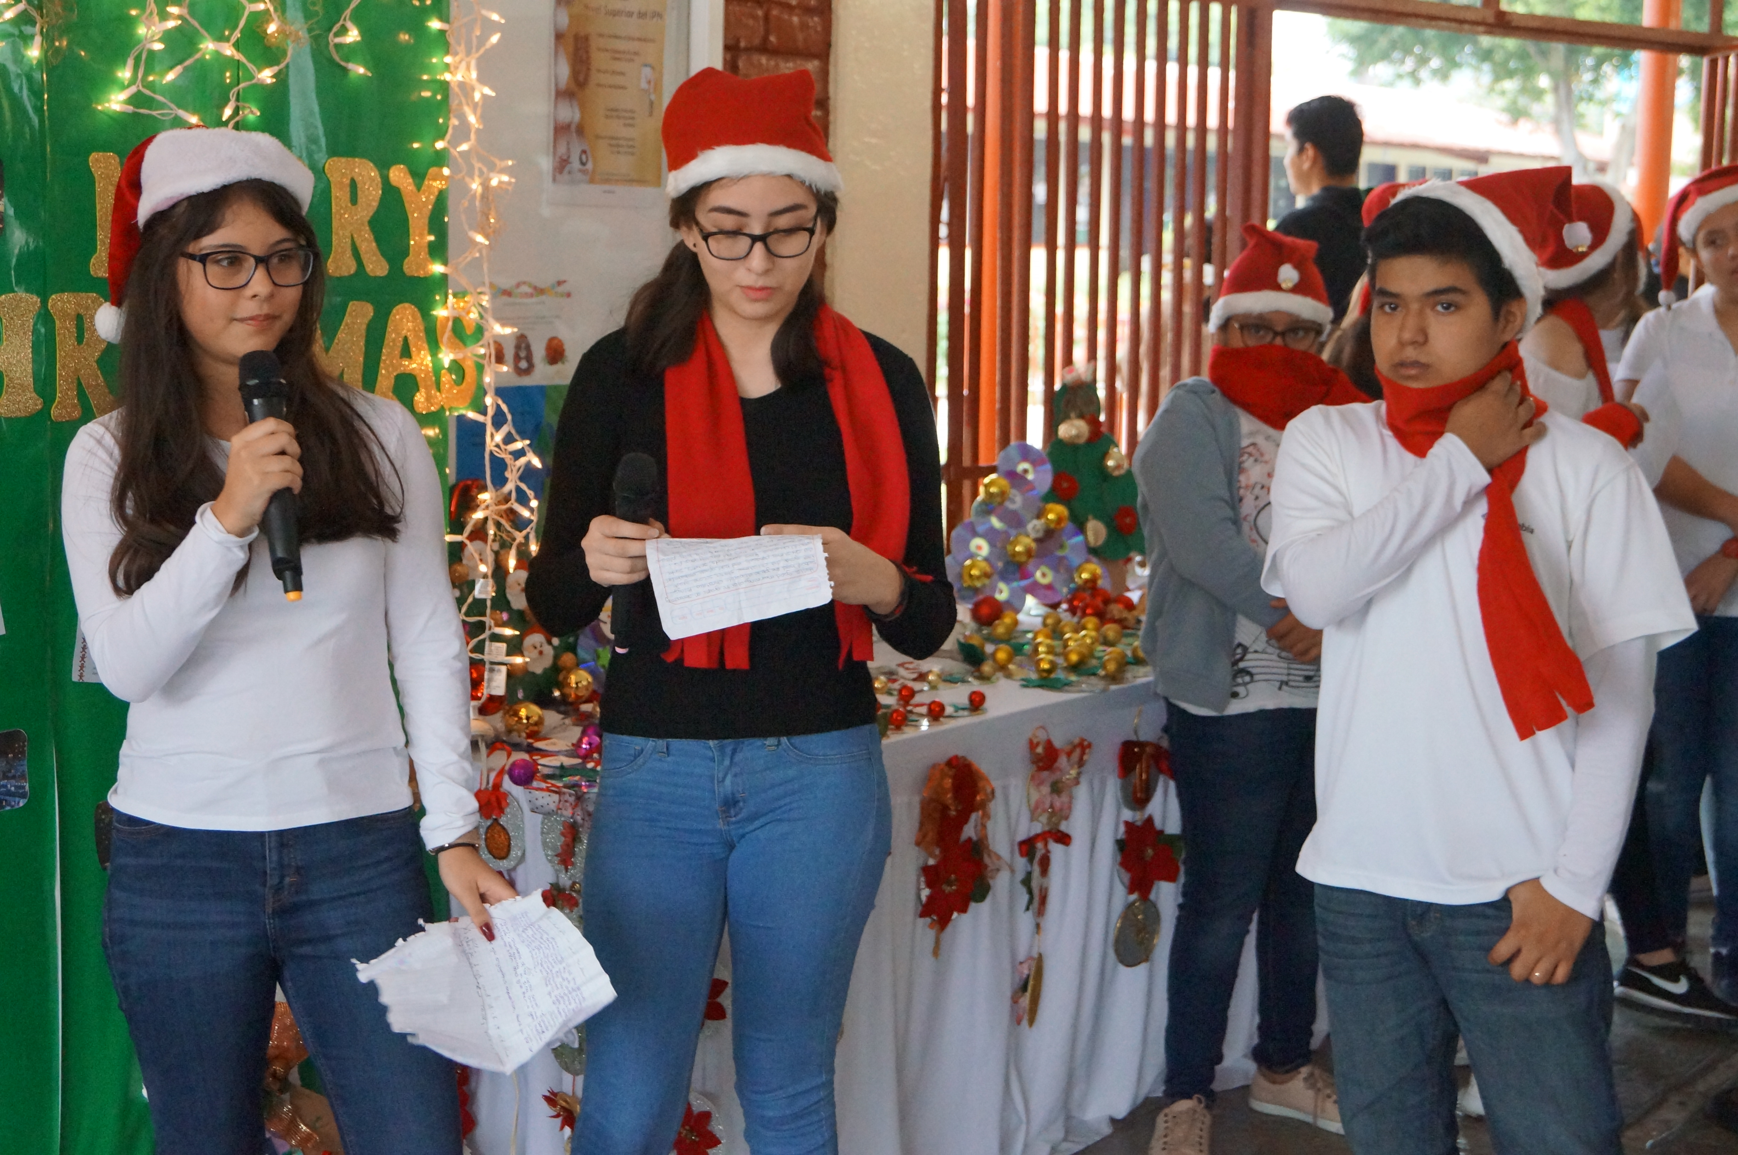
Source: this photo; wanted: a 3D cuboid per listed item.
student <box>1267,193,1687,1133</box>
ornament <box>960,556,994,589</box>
[{"bbox_3d":[0.655,0.370,2.720,0.480,1.600,0.340,4,8,30],"label":"student"},{"bbox_3d":[0.220,-0.009,5.100,0.061,0.062,0.061,2,7,15],"label":"ornament"}]

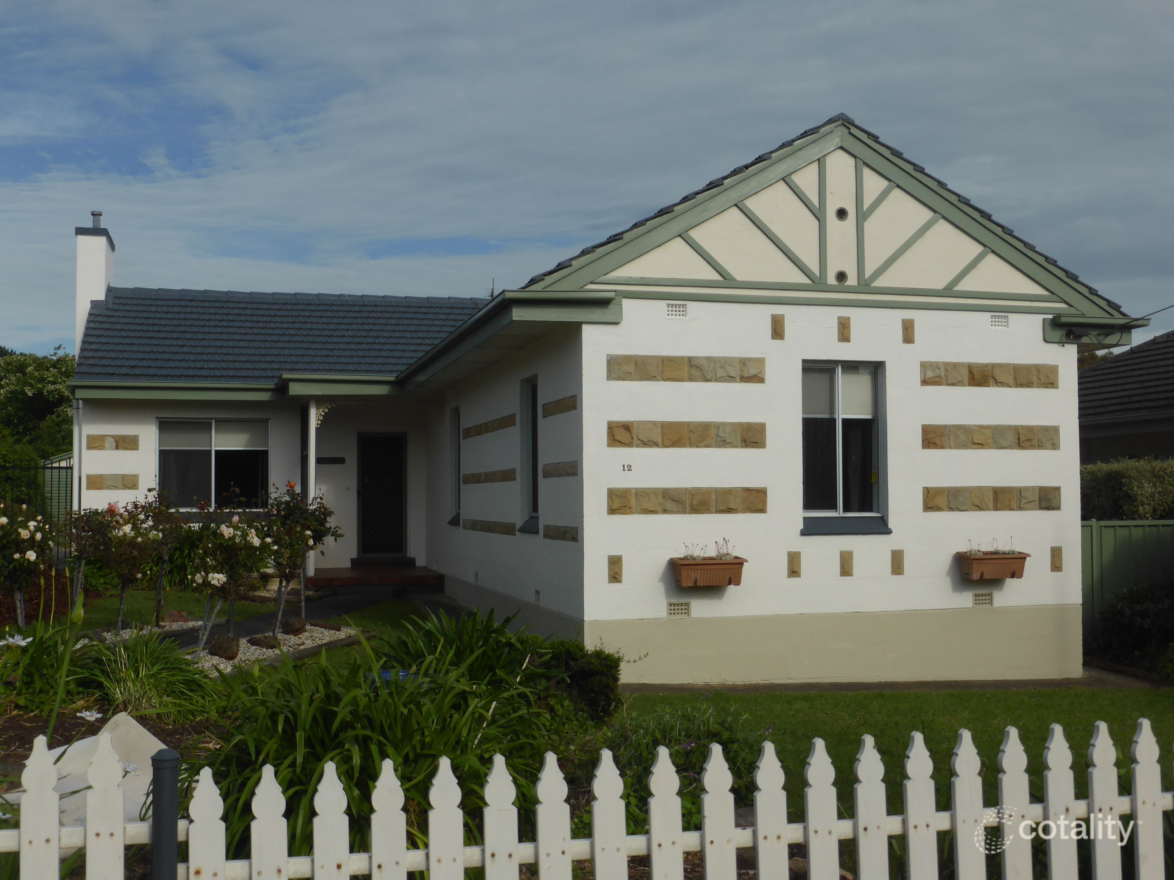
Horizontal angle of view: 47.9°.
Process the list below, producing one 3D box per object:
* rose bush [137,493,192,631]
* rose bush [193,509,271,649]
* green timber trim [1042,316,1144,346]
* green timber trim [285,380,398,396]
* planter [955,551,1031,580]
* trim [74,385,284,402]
[{"bbox_3d":[-4.874,1.362,15.247,0.600,1.592,0.600,0,-3,-15],"label":"rose bush"},{"bbox_3d":[-3.723,1.478,13.853,0.760,1.464,0.760,0,-3,-15],"label":"rose bush"},{"bbox_3d":[5.375,-1.160,14.190,1.204,0.300,0.140,0,-3,-15],"label":"green timber trim"},{"bbox_3d":[-3.637,-0.768,19.693,1.647,0.213,0.090,0,-3,-15],"label":"green timber trim"},{"bbox_3d":[4.217,1.310,13.728,0.740,0.276,0.220,0,-3,-15],"label":"planter"},{"bbox_3d":[-6.520,-0.736,21.194,3.153,0.210,0.090,0,-3,-15],"label":"trim"}]

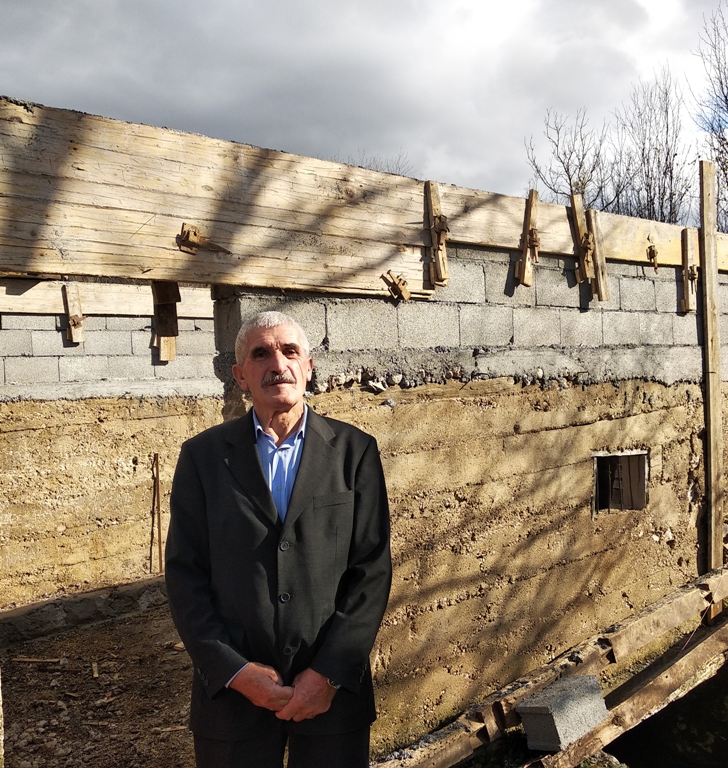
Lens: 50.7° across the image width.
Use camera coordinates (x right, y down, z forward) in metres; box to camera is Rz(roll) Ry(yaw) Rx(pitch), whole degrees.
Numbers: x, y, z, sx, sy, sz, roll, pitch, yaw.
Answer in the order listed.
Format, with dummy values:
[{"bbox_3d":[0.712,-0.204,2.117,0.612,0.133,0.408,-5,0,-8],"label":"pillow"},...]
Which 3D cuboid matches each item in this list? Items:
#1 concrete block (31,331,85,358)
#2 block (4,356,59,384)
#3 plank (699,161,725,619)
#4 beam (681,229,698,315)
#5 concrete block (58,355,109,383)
[{"bbox_3d":[-2.408,-0.314,5.972,0.390,0.190,0.195,-3,2,-43],"label":"concrete block"},{"bbox_3d":[-2.645,-0.106,6.069,0.397,0.197,0.197,-3,0,-40],"label":"block"},{"bbox_3d":[2.369,0.036,5.232,0.150,3.100,0.030,-3,2,-40],"label":"plank"},{"bbox_3d":[2.091,-0.730,4.933,0.130,0.525,0.045,-3,2,-40],"label":"beam"},{"bbox_3d":[-2.285,-0.122,6.171,0.400,0.200,0.200,-3,2,-41],"label":"concrete block"}]

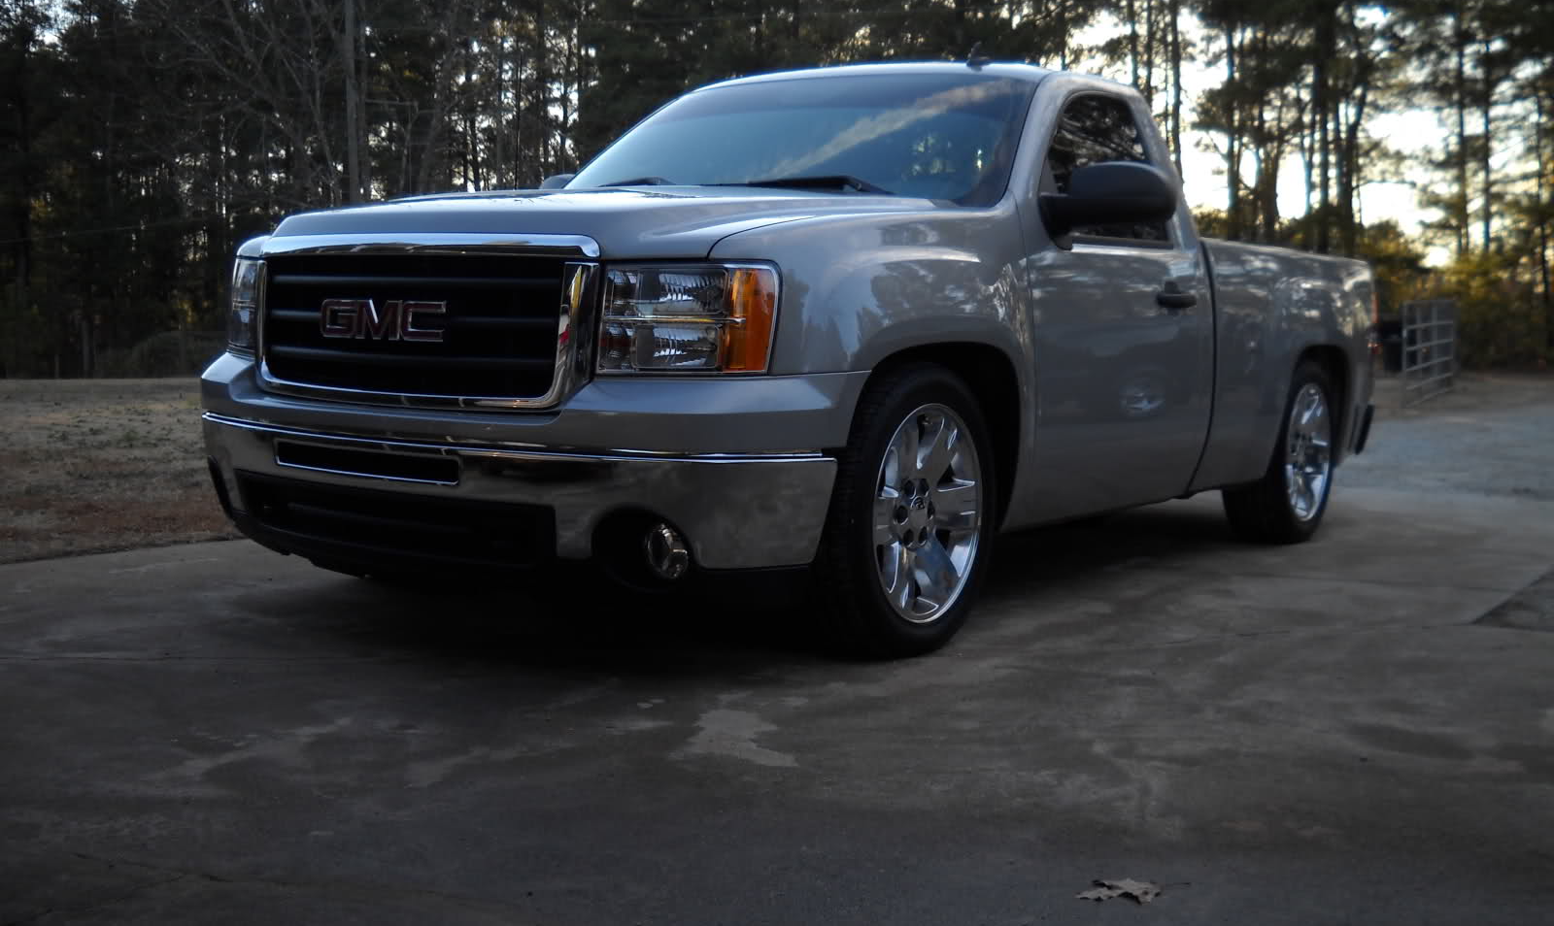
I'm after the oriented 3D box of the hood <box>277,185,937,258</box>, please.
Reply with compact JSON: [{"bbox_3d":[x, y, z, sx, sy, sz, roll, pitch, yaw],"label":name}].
[{"bbox_3d":[-0.551,-0.646,4.539,1.620,0.257,1.310,4,6,35],"label":"hood"}]

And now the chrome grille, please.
[{"bbox_3d":[-0.909,-0.334,4.059,1.130,0.340,0.160,4,6,35],"label":"chrome grille"}]

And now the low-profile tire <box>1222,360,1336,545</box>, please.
[{"bbox_3d":[2.007,-0.051,6.820,0.265,0.748,0.748,4,6,35],"label":"low-profile tire"}]

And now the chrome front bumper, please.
[{"bbox_3d":[-0.837,0.049,4.205,2.000,0.285,0.500,4,6,35],"label":"chrome front bumper"}]

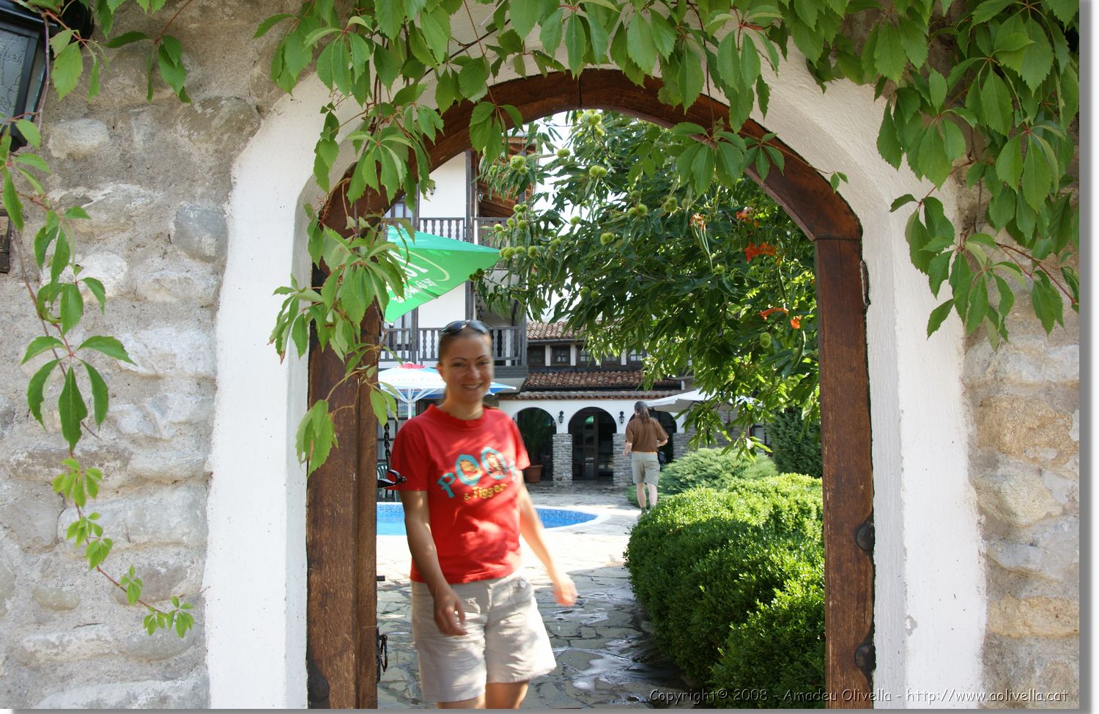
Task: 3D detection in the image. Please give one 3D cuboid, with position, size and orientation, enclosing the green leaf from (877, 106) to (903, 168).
[{"bbox_3d":[0.694,-0.448,1.680,0.049,0.141,0.024,-9,-12,11],"label":"green leaf"}]

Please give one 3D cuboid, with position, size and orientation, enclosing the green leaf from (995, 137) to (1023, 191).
[{"bbox_3d":[0.908,-0.384,1.630,0.058,0.116,0.024,2,-12,17],"label":"green leaf"}]

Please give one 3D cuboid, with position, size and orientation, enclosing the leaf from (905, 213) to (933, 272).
[{"bbox_3d":[0.748,-0.233,1.670,0.050,0.131,0.024,-14,-12,16],"label":"leaf"}]

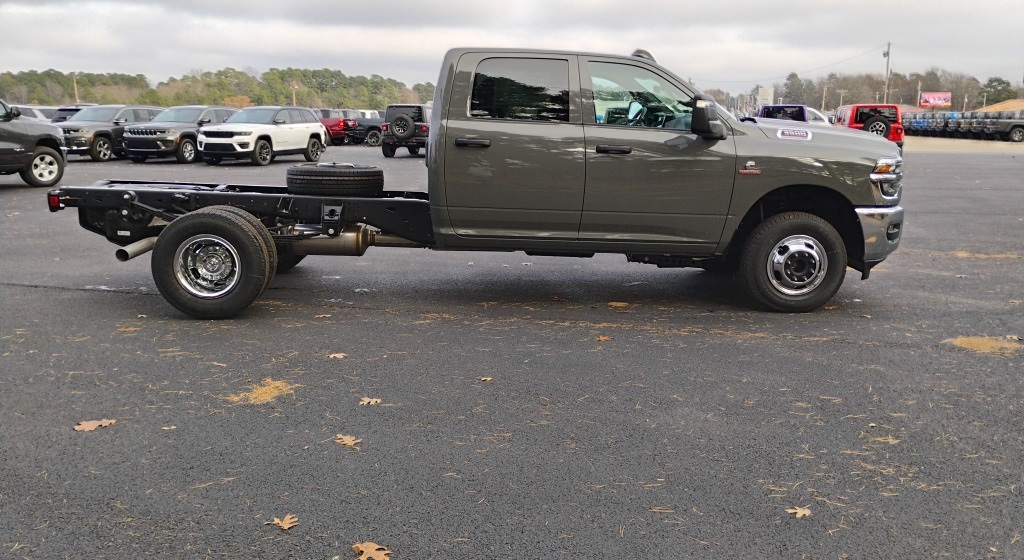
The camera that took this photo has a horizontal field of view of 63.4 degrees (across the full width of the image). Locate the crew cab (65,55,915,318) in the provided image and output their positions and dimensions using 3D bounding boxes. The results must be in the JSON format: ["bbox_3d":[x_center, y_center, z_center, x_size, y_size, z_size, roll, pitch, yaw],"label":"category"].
[{"bbox_3d":[-0.223,-0.938,7.057,6.750,2.030,2.380,0,11,-3],"label":"crew cab"}]

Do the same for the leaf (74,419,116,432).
[{"bbox_3d":[-1.967,0.687,3.911,0.185,0.022,0.090,-6,13,-31],"label":"leaf"}]

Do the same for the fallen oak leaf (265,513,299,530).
[{"bbox_3d":[-0.834,0.876,2.998,0.120,0.022,0.100,-2,11,-11],"label":"fallen oak leaf"}]

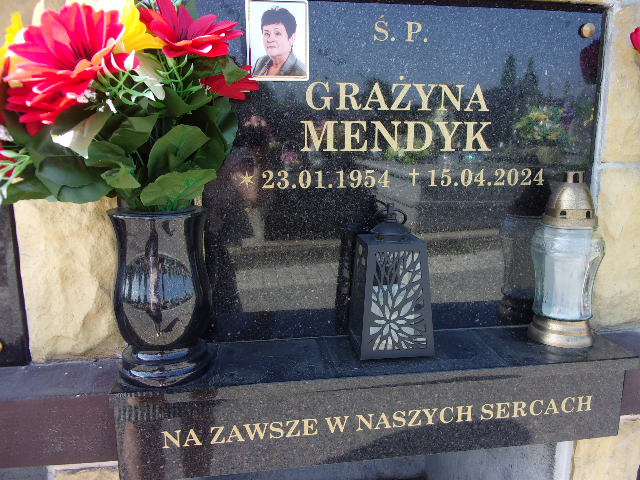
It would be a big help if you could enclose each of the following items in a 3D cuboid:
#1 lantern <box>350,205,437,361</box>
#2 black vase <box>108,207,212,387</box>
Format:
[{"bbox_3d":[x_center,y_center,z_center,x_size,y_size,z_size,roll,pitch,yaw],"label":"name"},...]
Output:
[{"bbox_3d":[0.083,0.043,0.618,0.086,0.174,0.086,-1,9,-7],"label":"lantern"},{"bbox_3d":[-0.168,0.056,0.554,0.100,0.173,0.100,-2,9,-9],"label":"black vase"}]

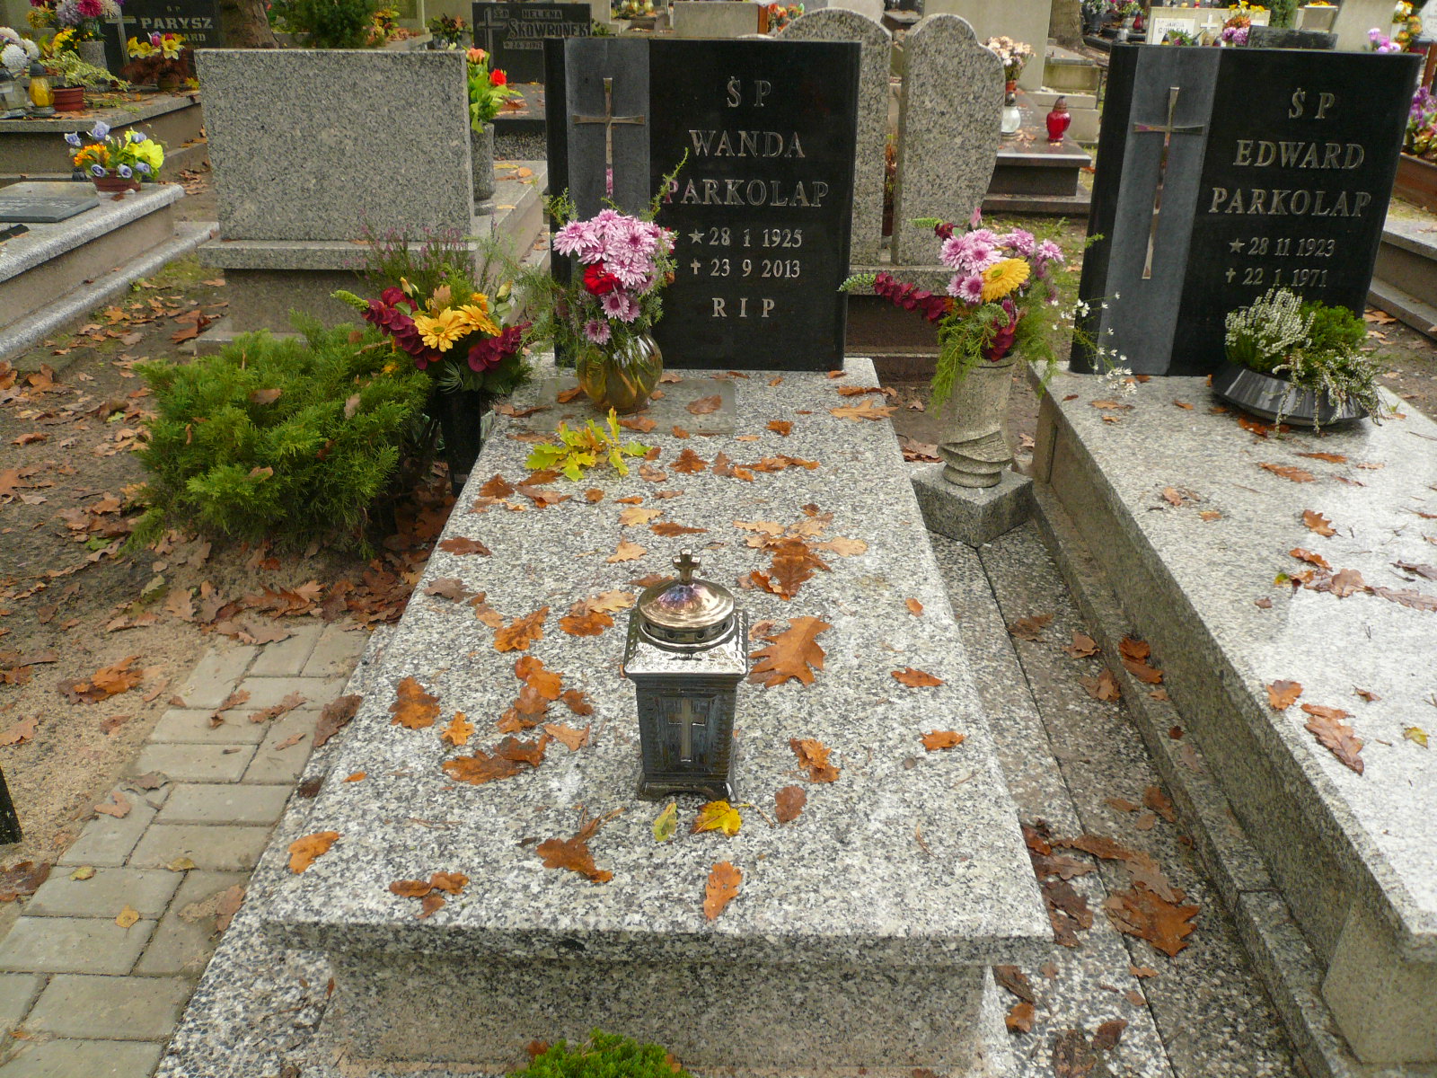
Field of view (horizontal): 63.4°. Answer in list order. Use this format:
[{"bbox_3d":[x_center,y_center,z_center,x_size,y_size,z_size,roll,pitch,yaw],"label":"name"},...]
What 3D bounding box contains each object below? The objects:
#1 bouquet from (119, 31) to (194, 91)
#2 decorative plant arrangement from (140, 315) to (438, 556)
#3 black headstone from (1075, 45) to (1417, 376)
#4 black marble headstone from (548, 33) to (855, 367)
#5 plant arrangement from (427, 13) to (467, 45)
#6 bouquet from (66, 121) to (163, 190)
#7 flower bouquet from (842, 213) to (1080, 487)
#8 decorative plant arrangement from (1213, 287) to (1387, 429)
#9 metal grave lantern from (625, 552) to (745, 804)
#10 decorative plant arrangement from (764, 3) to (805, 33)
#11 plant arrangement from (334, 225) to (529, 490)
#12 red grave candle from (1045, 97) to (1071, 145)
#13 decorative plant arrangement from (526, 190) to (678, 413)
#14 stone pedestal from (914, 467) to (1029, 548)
[{"bbox_3d":[-3.297,-2.807,6.801,0.420,0.310,0.300,1,29,0],"label":"bouquet"},{"bbox_3d":[-0.999,-0.295,2.769,0.690,0.400,0.560,1,29,0],"label":"decorative plant arrangement"},{"bbox_3d":[1.253,-0.777,2.828,0.725,0.754,0.070,0,21,-5],"label":"black headstone"},{"bbox_3d":[-0.037,-0.768,2.741,0.700,0.730,0.080,1,21,0],"label":"black marble headstone"},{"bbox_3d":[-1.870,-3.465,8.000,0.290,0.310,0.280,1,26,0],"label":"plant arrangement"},{"bbox_3d":[-2.522,-1.617,4.890,0.380,0.270,0.250,1,29,0],"label":"bouquet"},{"bbox_3d":[0.528,-0.411,2.608,0.490,0.625,0.330,1,29,0],"label":"flower bouquet"},{"bbox_3d":[1.356,-0.441,2.686,0.380,0.270,0.360,1,26,0],"label":"decorative plant arrangement"},{"bbox_3d":[-0.040,0.159,1.456,0.145,0.323,0.145,1,29,0],"label":"metal grave lantern"},{"bbox_3d":[0.417,-3.223,7.352,0.260,0.320,0.240,1,29,0],"label":"decorative plant arrangement"},{"bbox_3d":[-0.676,-0.425,2.808,0.450,0.650,0.340,1,29,0],"label":"plant arrangement"},{"bbox_3d":[1.751,-2.162,5.979,0.130,0.225,0.110,1,29,0],"label":"red grave candle"},{"bbox_3d":[-0.251,-0.522,2.534,0.320,0.475,0.290,1,29,0],"label":"decorative plant arrangement"},{"bbox_3d":[0.602,-0.093,2.793,0.195,0.115,0.195,-25,38,-38],"label":"stone pedestal"}]

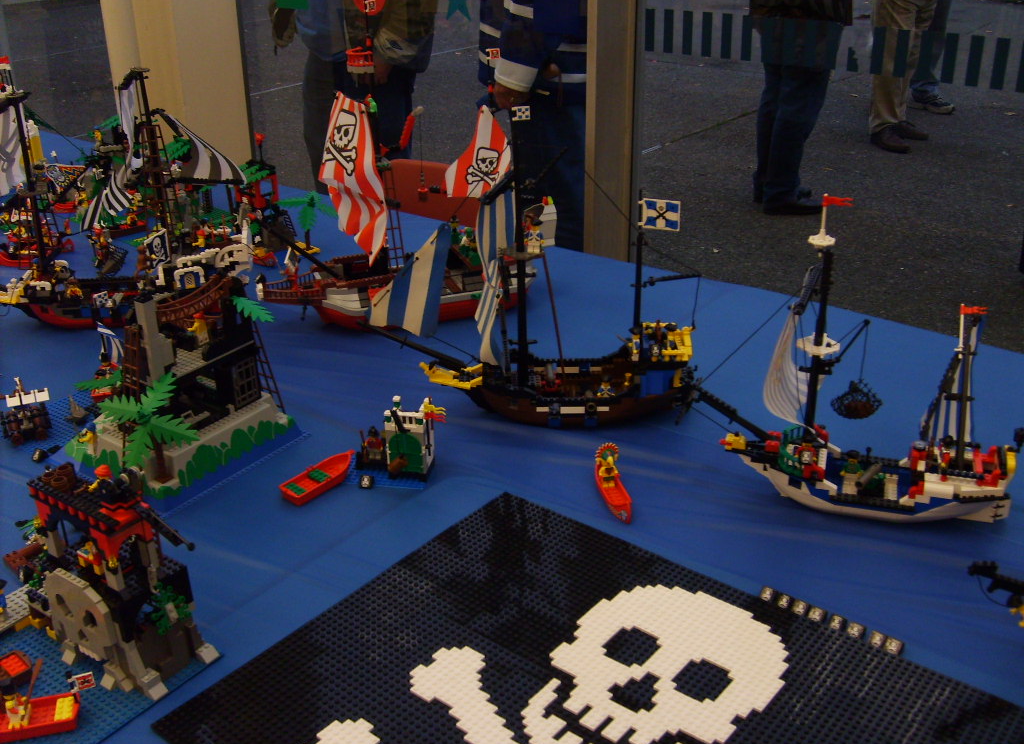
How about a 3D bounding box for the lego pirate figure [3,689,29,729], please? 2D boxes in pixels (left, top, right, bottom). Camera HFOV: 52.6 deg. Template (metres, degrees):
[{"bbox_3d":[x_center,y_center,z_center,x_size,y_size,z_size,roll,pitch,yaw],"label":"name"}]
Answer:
[{"bbox_3d":[-0.432,0.295,0.897,0.026,0.046,0.028,11,28,22],"label":"lego pirate figure"}]

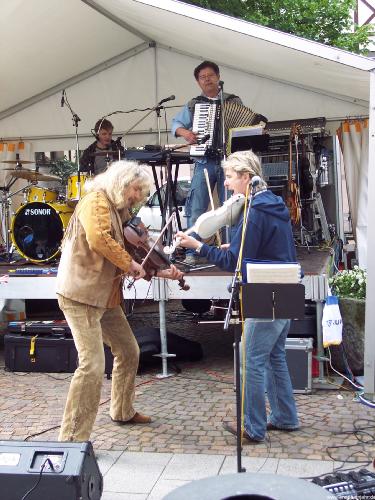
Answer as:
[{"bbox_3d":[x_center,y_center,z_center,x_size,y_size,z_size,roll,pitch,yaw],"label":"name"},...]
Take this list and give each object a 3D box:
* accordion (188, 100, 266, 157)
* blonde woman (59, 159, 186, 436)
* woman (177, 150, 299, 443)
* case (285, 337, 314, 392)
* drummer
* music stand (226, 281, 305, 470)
[{"bbox_3d":[0.345,-1.018,6.328,0.640,0.465,0.300,0,6,0],"label":"accordion"},{"bbox_3d":[-0.404,0.313,4.579,0.760,1.650,0.580,0,6,3],"label":"blonde woman"},{"bbox_3d":[0.310,0.283,4.486,0.690,1.720,0.550,2,6,17],"label":"woman"},{"bbox_3d":[0.645,0.816,5.650,0.560,0.410,0.400,0,6,7],"label":"case"},{"bbox_3d":[-0.857,-0.628,7.475,0.600,1.320,0.720,0,6,0],"label":"drummer"},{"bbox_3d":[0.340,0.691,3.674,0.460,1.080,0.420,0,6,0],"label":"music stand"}]

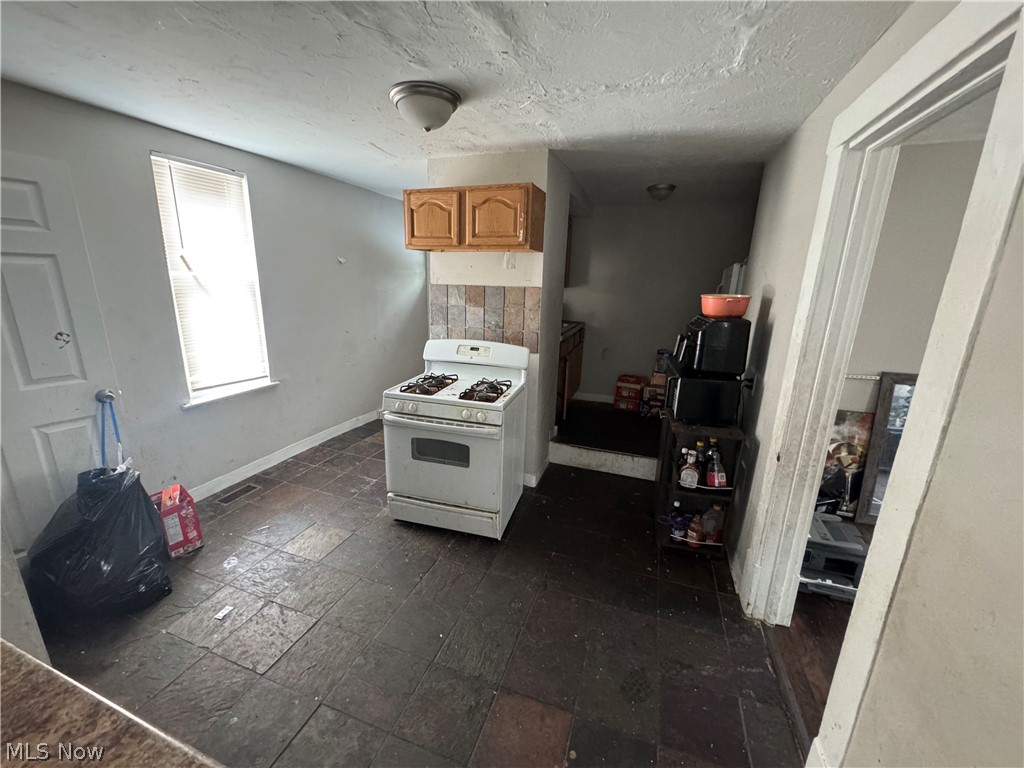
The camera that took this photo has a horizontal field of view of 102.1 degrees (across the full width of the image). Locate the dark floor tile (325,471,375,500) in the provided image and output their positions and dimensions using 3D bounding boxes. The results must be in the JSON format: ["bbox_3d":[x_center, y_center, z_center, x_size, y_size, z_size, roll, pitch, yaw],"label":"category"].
[{"bbox_3d":[-1.266,0.781,3.175,0.300,0.012,0.300,7,16,18],"label":"dark floor tile"}]

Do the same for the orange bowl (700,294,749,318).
[{"bbox_3d":[1.243,-0.453,2.428,0.262,0.125,0.260,7,15,18],"label":"orange bowl"}]

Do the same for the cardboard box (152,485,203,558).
[{"bbox_3d":[-1.925,0.786,2.378,0.170,0.350,0.155,13,18,34],"label":"cardboard box"}]

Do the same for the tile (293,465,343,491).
[{"bbox_3d":[-1.577,0.763,3.318,0.302,0.010,0.302,7,16,18],"label":"tile"}]

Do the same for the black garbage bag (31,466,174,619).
[{"bbox_3d":[-2.102,0.758,2.089,0.510,0.590,0.530,14,19,39],"label":"black garbage bag"}]

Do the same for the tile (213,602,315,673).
[{"bbox_3d":[-1.113,1.148,1.888,0.300,0.013,0.300,6,15,18],"label":"tile"}]

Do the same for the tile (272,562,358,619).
[{"bbox_3d":[-1.013,1.081,2.165,0.300,0.013,0.300,6,15,18],"label":"tile"}]

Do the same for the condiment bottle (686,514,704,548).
[{"bbox_3d":[1.122,0.880,2.519,0.082,0.220,0.070,14,19,37],"label":"condiment bottle"}]

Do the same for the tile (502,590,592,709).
[{"bbox_3d":[0.191,1.177,1.906,0.300,0.012,0.600,7,16,18],"label":"tile"}]

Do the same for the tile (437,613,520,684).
[{"bbox_3d":[-0.146,1.176,1.864,0.300,0.012,0.300,7,16,18],"label":"tile"}]

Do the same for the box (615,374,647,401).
[{"bbox_3d":[1.320,0.056,4.619,0.265,0.165,0.340,8,15,22],"label":"box"}]

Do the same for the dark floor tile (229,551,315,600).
[{"bbox_3d":[-1.307,1.049,2.280,0.302,0.010,0.302,7,16,18],"label":"dark floor tile"}]

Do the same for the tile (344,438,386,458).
[{"bbox_3d":[-1.347,0.603,3.825,0.300,0.012,0.300,7,16,18],"label":"tile"}]

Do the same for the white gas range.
[{"bbox_3d":[-0.353,0.343,2.769,0.760,1.175,0.660,6,15,14],"label":"white gas range"}]

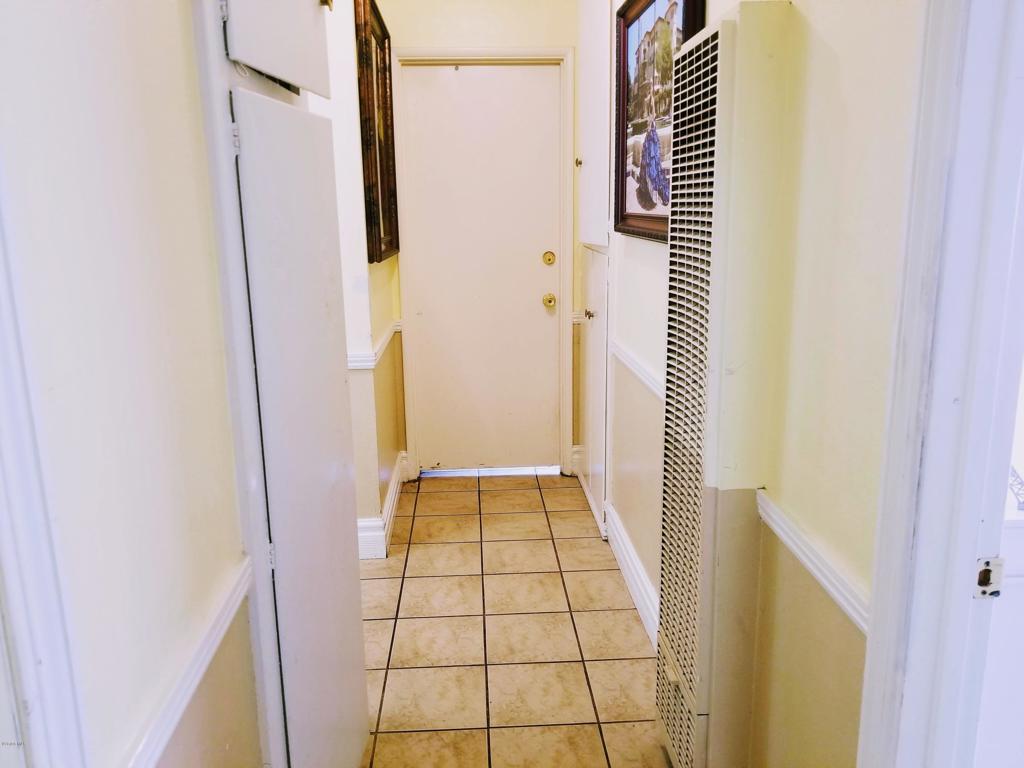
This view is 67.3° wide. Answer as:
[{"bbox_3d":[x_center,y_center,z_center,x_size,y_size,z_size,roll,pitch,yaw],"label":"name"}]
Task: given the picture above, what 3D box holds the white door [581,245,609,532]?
[{"bbox_3d":[0.370,-0.031,3.518,0.025,1.145,0.715,-1,13,-3],"label":"white door"}]

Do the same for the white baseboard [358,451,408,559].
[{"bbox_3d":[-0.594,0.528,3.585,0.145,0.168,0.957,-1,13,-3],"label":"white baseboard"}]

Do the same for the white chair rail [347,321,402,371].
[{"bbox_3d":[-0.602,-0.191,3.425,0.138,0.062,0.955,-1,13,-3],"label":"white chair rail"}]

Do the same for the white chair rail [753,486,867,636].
[{"bbox_3d":[0.491,0.275,1.287,0.024,0.064,0.420,-1,13,-3],"label":"white chair rail"}]

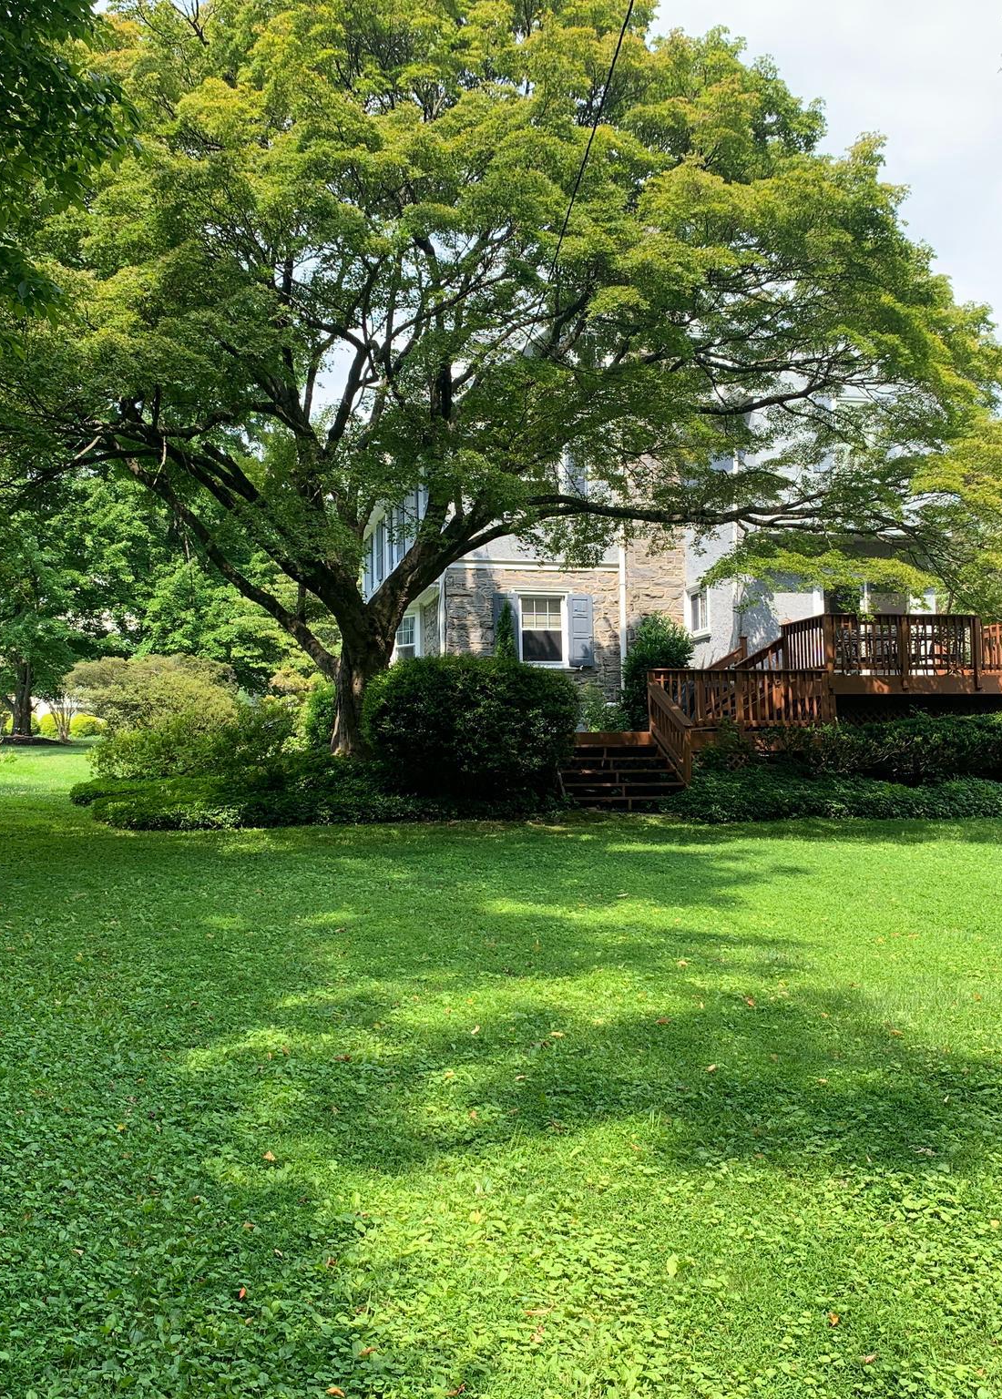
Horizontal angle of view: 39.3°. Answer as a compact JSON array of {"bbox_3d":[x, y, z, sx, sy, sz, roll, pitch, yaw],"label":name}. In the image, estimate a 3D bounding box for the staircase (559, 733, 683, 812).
[{"bbox_3d":[1.740,1.030,20.300,1.720,1.070,1.650,0,-1,-8],"label":"staircase"}]

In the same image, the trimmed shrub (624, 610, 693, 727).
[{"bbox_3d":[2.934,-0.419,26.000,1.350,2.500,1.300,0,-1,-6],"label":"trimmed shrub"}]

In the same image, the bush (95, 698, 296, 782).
[{"bbox_3d":[-4.840,0.698,22.000,3.200,1.350,2.400,0,-1,-6],"label":"bush"}]

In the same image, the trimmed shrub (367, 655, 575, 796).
[{"bbox_3d":[-0.416,0.385,20.000,3.050,2.050,2.600,0,-1,-6],"label":"trimmed shrub"}]

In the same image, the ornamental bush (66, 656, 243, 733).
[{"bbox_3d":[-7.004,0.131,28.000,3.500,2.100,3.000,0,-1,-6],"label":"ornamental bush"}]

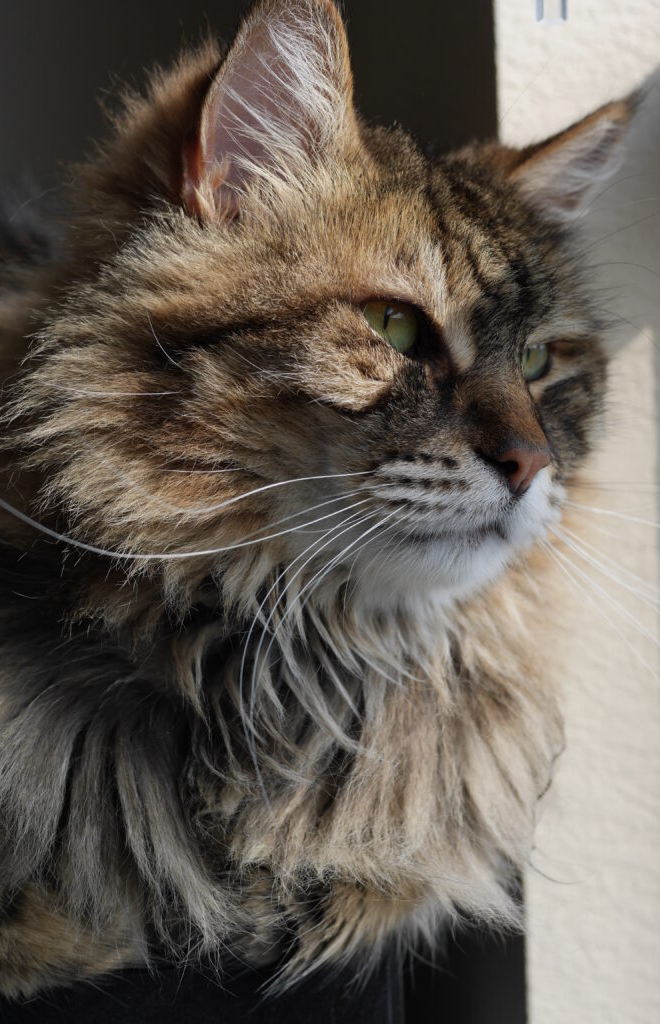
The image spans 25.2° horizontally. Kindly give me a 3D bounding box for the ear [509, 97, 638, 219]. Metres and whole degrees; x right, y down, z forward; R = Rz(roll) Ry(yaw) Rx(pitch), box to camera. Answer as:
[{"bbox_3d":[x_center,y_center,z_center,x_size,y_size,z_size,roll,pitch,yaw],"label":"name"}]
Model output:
[{"bbox_3d":[0.072,-0.105,0.437,0.021,0.036,0.052,23,61,36],"label":"ear"}]

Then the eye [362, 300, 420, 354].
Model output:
[{"bbox_3d":[0.015,-0.046,0.367,0.015,0.013,0.009,4,3,-32],"label":"eye"}]

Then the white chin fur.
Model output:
[{"bbox_3d":[0.031,0.007,0.362,0.048,0.033,0.034,3,4,-40],"label":"white chin fur"}]

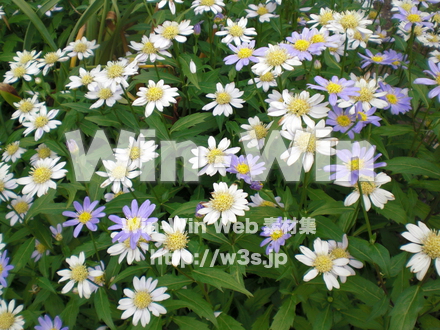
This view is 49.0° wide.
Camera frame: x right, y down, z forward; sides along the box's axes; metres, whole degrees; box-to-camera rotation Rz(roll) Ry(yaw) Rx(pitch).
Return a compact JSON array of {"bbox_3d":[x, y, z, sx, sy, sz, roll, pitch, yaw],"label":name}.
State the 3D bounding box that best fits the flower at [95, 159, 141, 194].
[{"bbox_3d":[-0.092,0.011,0.432,0.039,0.013,0.039,0,51,-12],"label":"flower"}]

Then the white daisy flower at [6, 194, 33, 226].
[{"bbox_3d":[-0.206,0.046,0.500,0.032,0.013,0.032,0,69,12],"label":"white daisy flower"}]

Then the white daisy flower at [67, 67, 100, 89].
[{"bbox_3d":[-0.142,-0.091,0.508,0.039,0.012,0.039,-15,49,-13],"label":"white daisy flower"}]

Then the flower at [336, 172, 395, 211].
[{"bbox_3d":[0.108,0.019,0.363,0.043,0.015,0.043,10,45,17],"label":"flower"}]

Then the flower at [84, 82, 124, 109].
[{"bbox_3d":[-0.109,-0.066,0.455,0.038,0.013,0.038,-4,49,-13],"label":"flower"}]

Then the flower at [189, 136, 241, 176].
[{"bbox_3d":[-0.005,-0.007,0.408,0.041,0.014,0.041,-5,53,-1],"label":"flower"}]

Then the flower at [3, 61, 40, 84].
[{"bbox_3d":[-0.201,-0.093,0.490,0.038,0.013,0.038,-17,51,-19],"label":"flower"}]

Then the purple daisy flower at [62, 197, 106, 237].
[{"bbox_3d":[-0.123,0.047,0.440,0.040,0.012,0.040,0,56,-16],"label":"purple daisy flower"}]

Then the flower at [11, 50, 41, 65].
[{"bbox_3d":[-0.213,-0.116,0.530,0.036,0.013,0.036,-10,48,-20],"label":"flower"}]

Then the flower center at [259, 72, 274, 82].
[{"bbox_3d":[0.046,-0.086,0.475,0.014,0.008,0.014,0,46,6],"label":"flower center"}]

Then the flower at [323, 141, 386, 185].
[{"bbox_3d":[0.102,-0.002,0.364,0.044,0.015,0.044,0,48,16],"label":"flower"}]

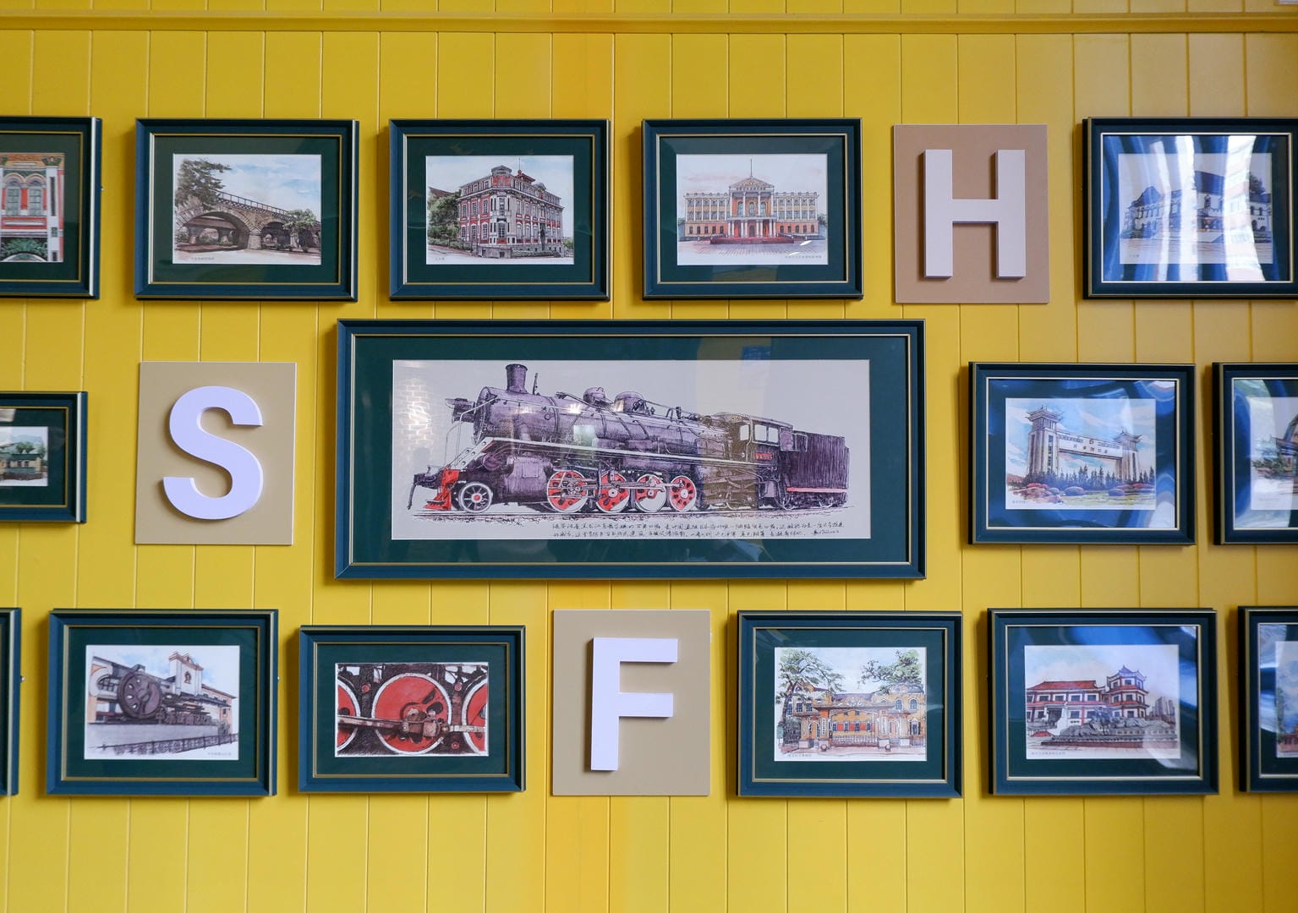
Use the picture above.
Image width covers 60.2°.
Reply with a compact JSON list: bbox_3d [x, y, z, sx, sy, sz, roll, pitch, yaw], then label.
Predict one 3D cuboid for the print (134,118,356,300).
[{"bbox_3d":[-0.733,-0.450,2.037,0.395,0.323,0.030,0,-2,0],"label":"print"}]

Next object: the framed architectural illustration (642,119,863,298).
[{"bbox_3d":[0.167,-0.397,1.800,0.350,0.286,0.024,0,-3,0],"label":"framed architectural illustration"}]

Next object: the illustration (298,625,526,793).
[{"bbox_3d":[-0.370,0.396,1.758,0.348,0.253,0.024,0,-3,0],"label":"illustration"}]

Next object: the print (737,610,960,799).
[{"bbox_3d":[0.354,0.443,1.997,0.395,0.323,0.030,0,-2,0],"label":"print"}]

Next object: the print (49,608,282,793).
[{"bbox_3d":[-0.869,0.439,1.999,0.395,0.323,0.030,0,-2,0],"label":"print"}]

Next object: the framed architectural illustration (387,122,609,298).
[{"bbox_3d":[-0.271,-0.448,2.037,0.395,0.323,0.030,0,-2,0],"label":"framed architectural illustration"}]

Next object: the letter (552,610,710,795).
[{"bbox_3d":[-0.027,0.389,1.764,0.247,0.292,0.018,0,-3,0],"label":"letter"}]

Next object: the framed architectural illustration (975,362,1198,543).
[{"bbox_3d":[0.691,-0.004,1.786,0.353,0.287,0.024,0,-3,0],"label":"framed architectural illustration"}]

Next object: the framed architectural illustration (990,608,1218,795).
[{"bbox_3d":[0.718,0.387,1.768,0.352,0.285,0.024,0,-3,0],"label":"framed architectural illustration"}]

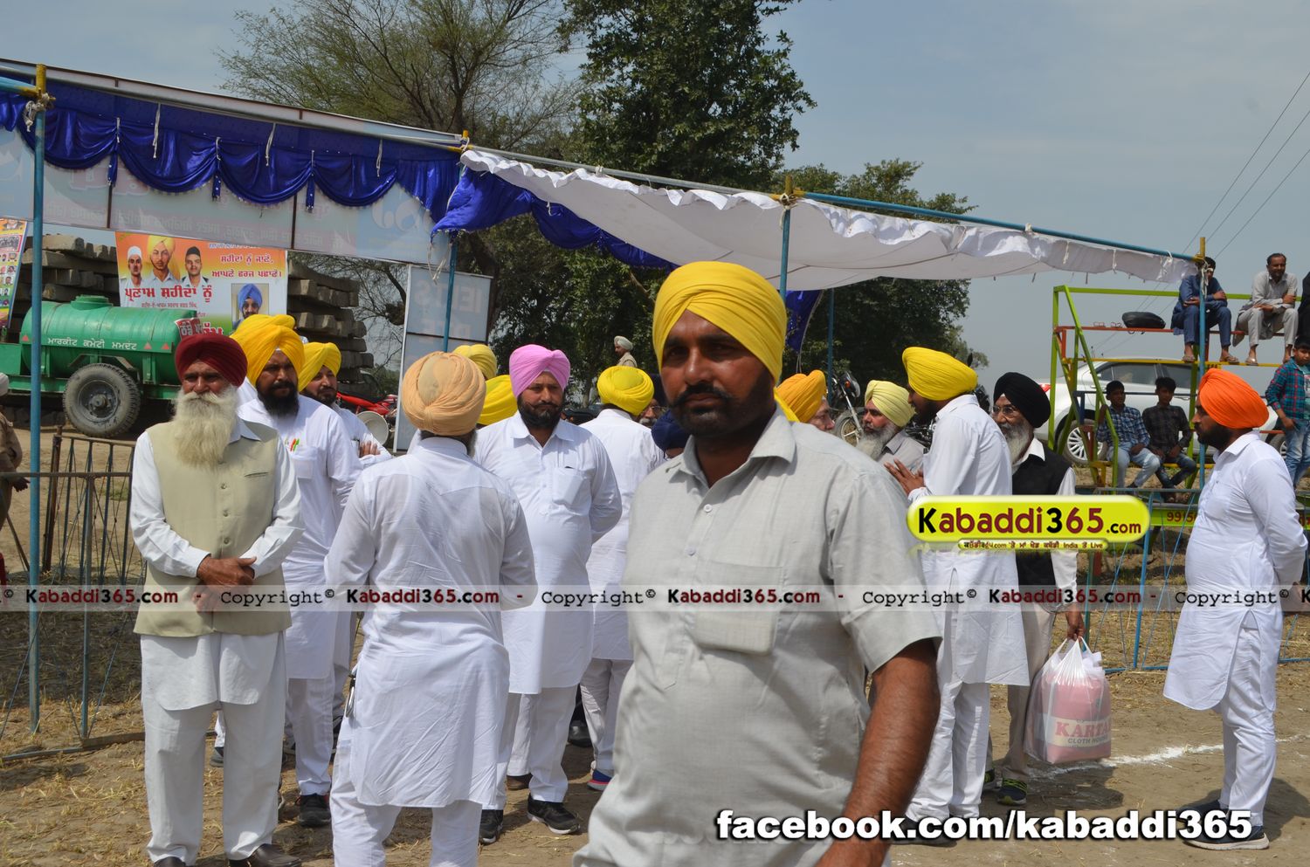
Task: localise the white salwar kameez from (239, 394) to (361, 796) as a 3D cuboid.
[{"bbox_3d":[-1.375,0.595,5.250,0.550,1.470,0.350,1,0,-19],"label":"white salwar kameez"}]

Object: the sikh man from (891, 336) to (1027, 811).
[{"bbox_3d":[1.119,0.585,5.220,0.500,1.810,0.480,3,2,29],"label":"sikh man"}]

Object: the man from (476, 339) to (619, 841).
[{"bbox_3d":[-0.390,0.575,5.200,0.560,1.800,0.400,1,0,-10],"label":"man"}]

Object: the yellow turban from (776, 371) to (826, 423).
[{"bbox_3d":[0.605,-0.152,6.000,0.260,0.220,0.230,1,2,-28],"label":"yellow turban"}]

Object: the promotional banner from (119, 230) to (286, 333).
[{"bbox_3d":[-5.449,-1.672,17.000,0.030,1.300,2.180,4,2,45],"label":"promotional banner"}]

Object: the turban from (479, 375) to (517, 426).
[{"bbox_3d":[-0.625,-0.133,5.750,0.260,0.220,0.240,0,2,-45],"label":"turban"}]

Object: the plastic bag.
[{"bbox_3d":[1.660,1.070,5.700,0.290,0.500,0.240,1,0,-21],"label":"plastic bag"}]

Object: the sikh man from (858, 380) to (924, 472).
[{"bbox_3d":[1.190,0.610,7.000,0.520,1.740,0.380,1,1,45],"label":"sikh man"}]

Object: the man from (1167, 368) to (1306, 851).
[{"bbox_3d":[2.150,0.630,5.250,0.470,1.740,0.490,1,0,5],"label":"man"}]

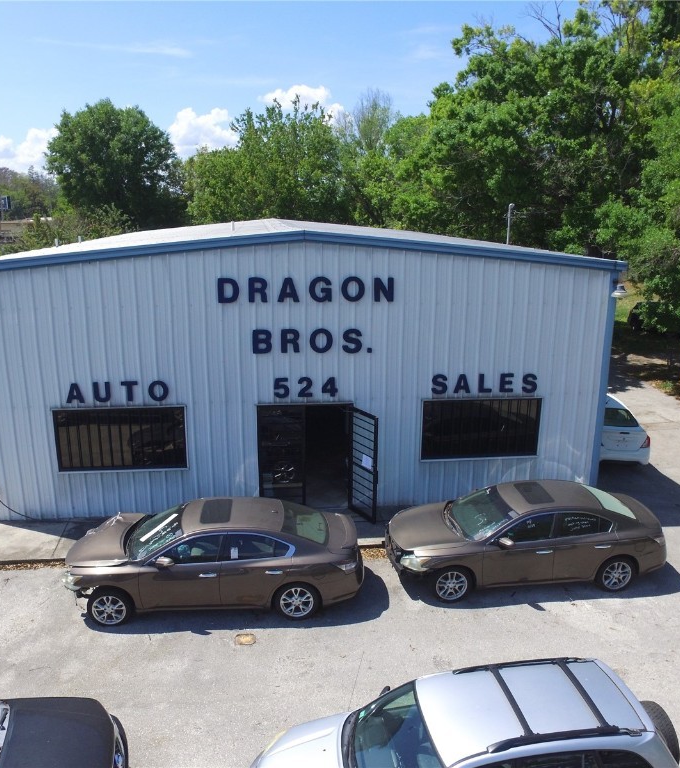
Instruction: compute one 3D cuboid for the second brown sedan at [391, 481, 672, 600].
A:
[{"bbox_3d":[3.192,2.540,10.279,4.720,1.470,1.860,-1,15,-6],"label":"second brown sedan"}]

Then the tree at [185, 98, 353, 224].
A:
[{"bbox_3d":[-4.491,-11.189,38.724,10.507,13.772,10.507,0,14,0],"label":"tree"}]

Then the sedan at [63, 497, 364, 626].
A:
[{"bbox_3d":[-1.980,2.701,9.598,4.720,1.470,1.860,-1,15,-4],"label":"sedan"}]

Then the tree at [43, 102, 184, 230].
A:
[{"bbox_3d":[-15.959,-13.092,43.855,10.081,14.824,10.081,0,14,0],"label":"tree"}]

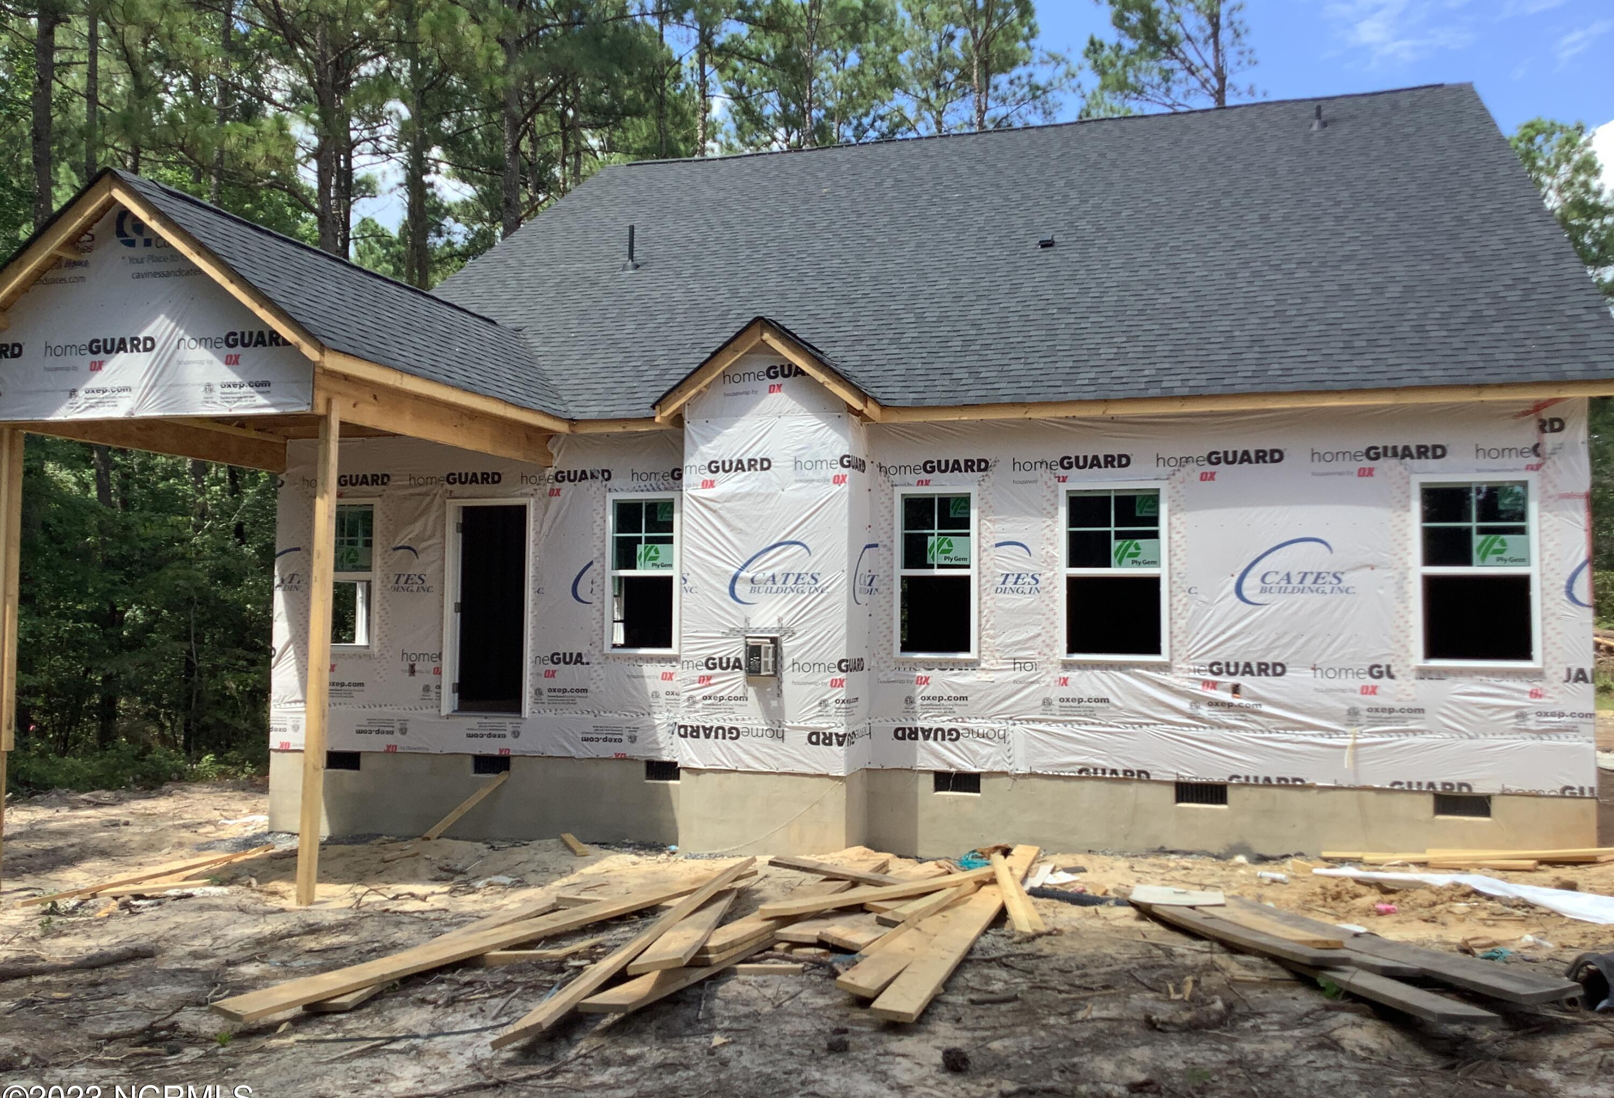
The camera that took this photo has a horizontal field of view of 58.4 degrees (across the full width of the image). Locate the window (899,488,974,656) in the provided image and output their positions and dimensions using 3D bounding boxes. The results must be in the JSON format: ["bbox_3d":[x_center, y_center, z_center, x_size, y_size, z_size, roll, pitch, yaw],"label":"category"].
[{"bbox_3d":[1.145,0.206,12.755,0.752,1.519,0.100,-1,-4,17],"label":"window"}]

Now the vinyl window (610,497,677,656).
[{"bbox_3d":[-1.532,0.230,13.598,0.761,1.519,0.100,-1,-4,17],"label":"vinyl window"}]

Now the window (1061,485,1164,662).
[{"bbox_3d":[2.614,0.193,12.292,0.915,1.519,0.100,-1,-4,17],"label":"window"}]

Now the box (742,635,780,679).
[{"bbox_3d":[-0.372,0.929,12.433,0.321,0.378,0.120,-1,-4,17],"label":"box"}]

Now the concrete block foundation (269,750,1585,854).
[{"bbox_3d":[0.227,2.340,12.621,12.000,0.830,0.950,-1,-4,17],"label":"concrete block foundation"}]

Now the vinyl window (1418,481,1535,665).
[{"bbox_3d":[5.296,0.170,11.447,0.919,1.519,0.100,-1,-4,17],"label":"vinyl window"}]

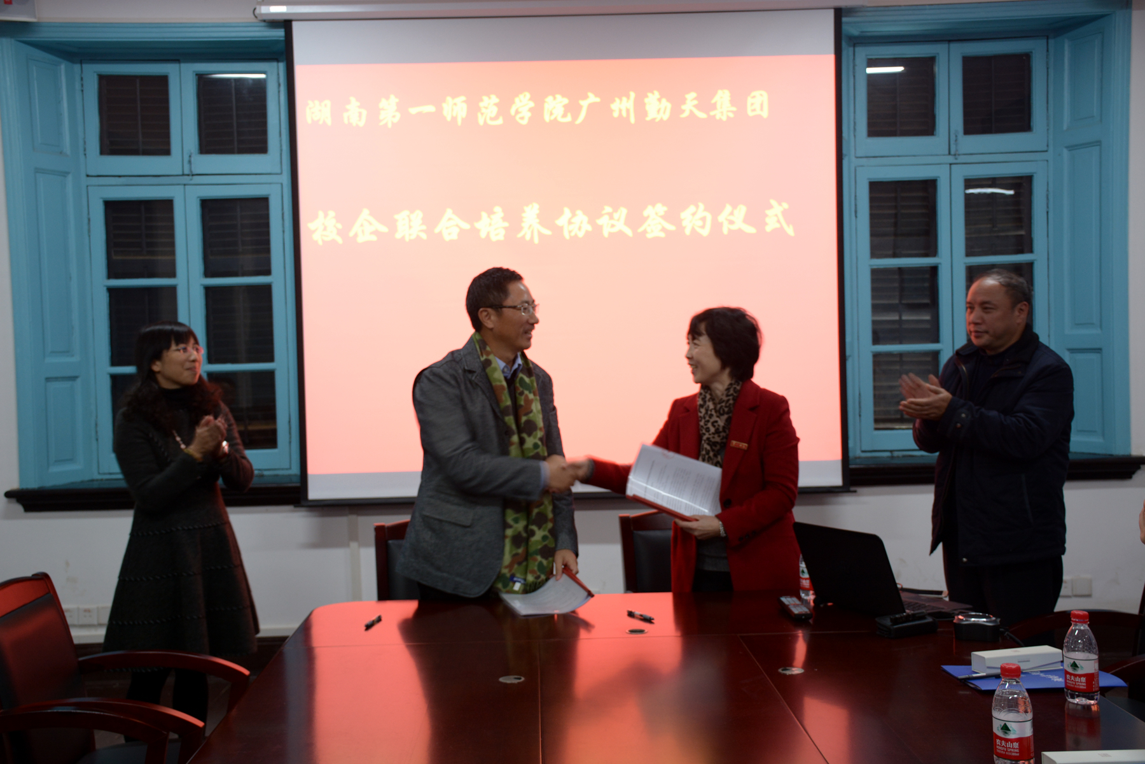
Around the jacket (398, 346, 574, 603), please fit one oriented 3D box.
[{"bbox_3d":[-0.235,0.257,3.730,0.530,0.760,0.420,-3,3,-36],"label":"jacket"}]

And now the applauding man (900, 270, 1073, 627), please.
[{"bbox_3d":[1.180,0.506,3.700,0.520,1.650,0.510,-3,3,-38],"label":"applauding man"}]

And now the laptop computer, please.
[{"bbox_3d":[0.811,0.483,3.344,0.313,0.228,0.335,-3,3,-29],"label":"laptop computer"}]

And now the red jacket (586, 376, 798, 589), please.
[{"bbox_3d":[0.365,0.372,3.740,0.560,0.740,0.420,0,3,29],"label":"red jacket"}]

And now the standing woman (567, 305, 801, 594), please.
[{"bbox_3d":[0.365,0.567,3.740,0.580,1.560,0.460,0,3,29],"label":"standing woman"}]

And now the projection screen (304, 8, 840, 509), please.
[{"bbox_3d":[-0.025,-0.545,5.500,2.380,2.080,0.060,-1,2,-1],"label":"projection screen"}]

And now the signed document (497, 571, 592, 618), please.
[{"bbox_3d":[-0.076,0.577,3.500,0.205,0.070,0.300,-2,2,-15],"label":"signed document"}]

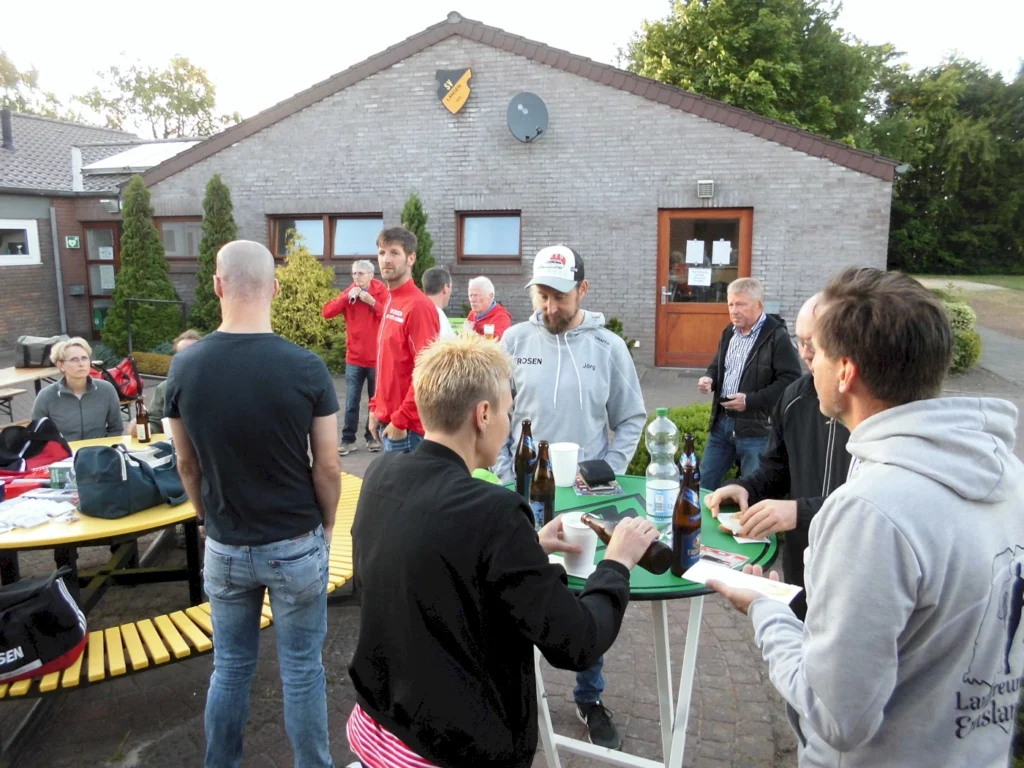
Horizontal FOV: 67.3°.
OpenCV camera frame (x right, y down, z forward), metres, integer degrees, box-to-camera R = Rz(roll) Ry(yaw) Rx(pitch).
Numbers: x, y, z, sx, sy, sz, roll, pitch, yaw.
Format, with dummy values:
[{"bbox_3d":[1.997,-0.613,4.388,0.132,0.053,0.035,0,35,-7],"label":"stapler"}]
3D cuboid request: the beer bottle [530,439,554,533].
[{"bbox_3d":[0.083,0.280,2.080,0.068,0.262,0.068,0,10,0],"label":"beer bottle"}]

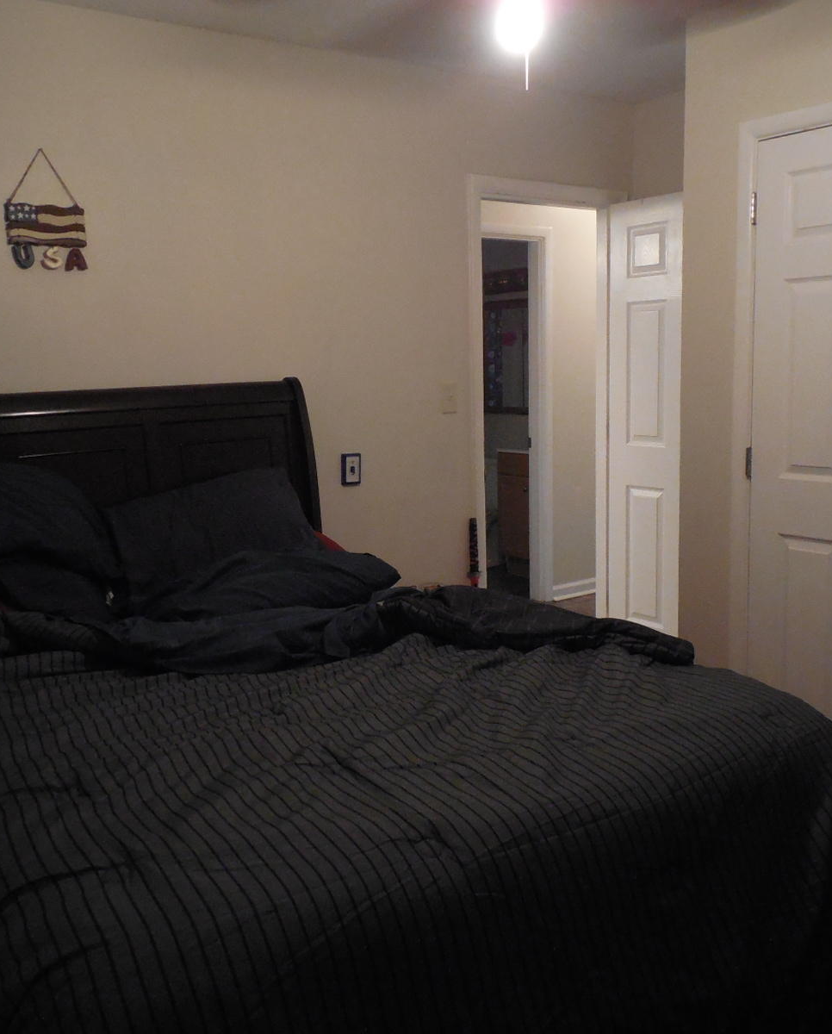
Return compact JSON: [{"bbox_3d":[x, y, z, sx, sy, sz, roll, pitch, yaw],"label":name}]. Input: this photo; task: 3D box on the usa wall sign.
[{"bbox_3d":[-1.097,-0.903,2.938,0.230,0.350,0.020,-9,11,-36],"label":"usa wall sign"}]

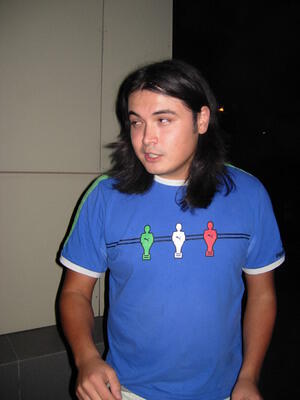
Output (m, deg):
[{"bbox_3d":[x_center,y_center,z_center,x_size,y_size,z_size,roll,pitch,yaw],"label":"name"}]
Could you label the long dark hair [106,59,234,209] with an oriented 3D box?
[{"bbox_3d":[0.048,-0.158,1.000,0.270,0.345,0.250,1,2,28],"label":"long dark hair"}]

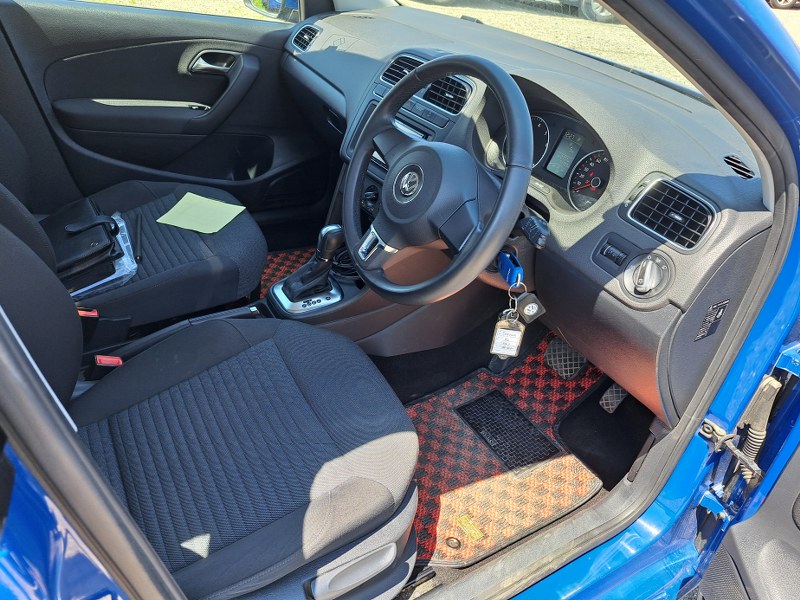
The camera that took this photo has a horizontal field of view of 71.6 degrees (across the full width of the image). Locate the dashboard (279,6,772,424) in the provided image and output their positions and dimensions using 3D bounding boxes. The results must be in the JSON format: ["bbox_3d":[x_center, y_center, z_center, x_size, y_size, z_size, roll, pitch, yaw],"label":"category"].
[{"bbox_3d":[0.172,-0.326,1.355,0.590,0.540,1.395,-13,39,-32],"label":"dashboard"}]

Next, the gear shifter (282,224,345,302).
[{"bbox_3d":[-0.197,-0.087,1.241,0.115,0.170,0.075,-13,39,-32],"label":"gear shifter"}]

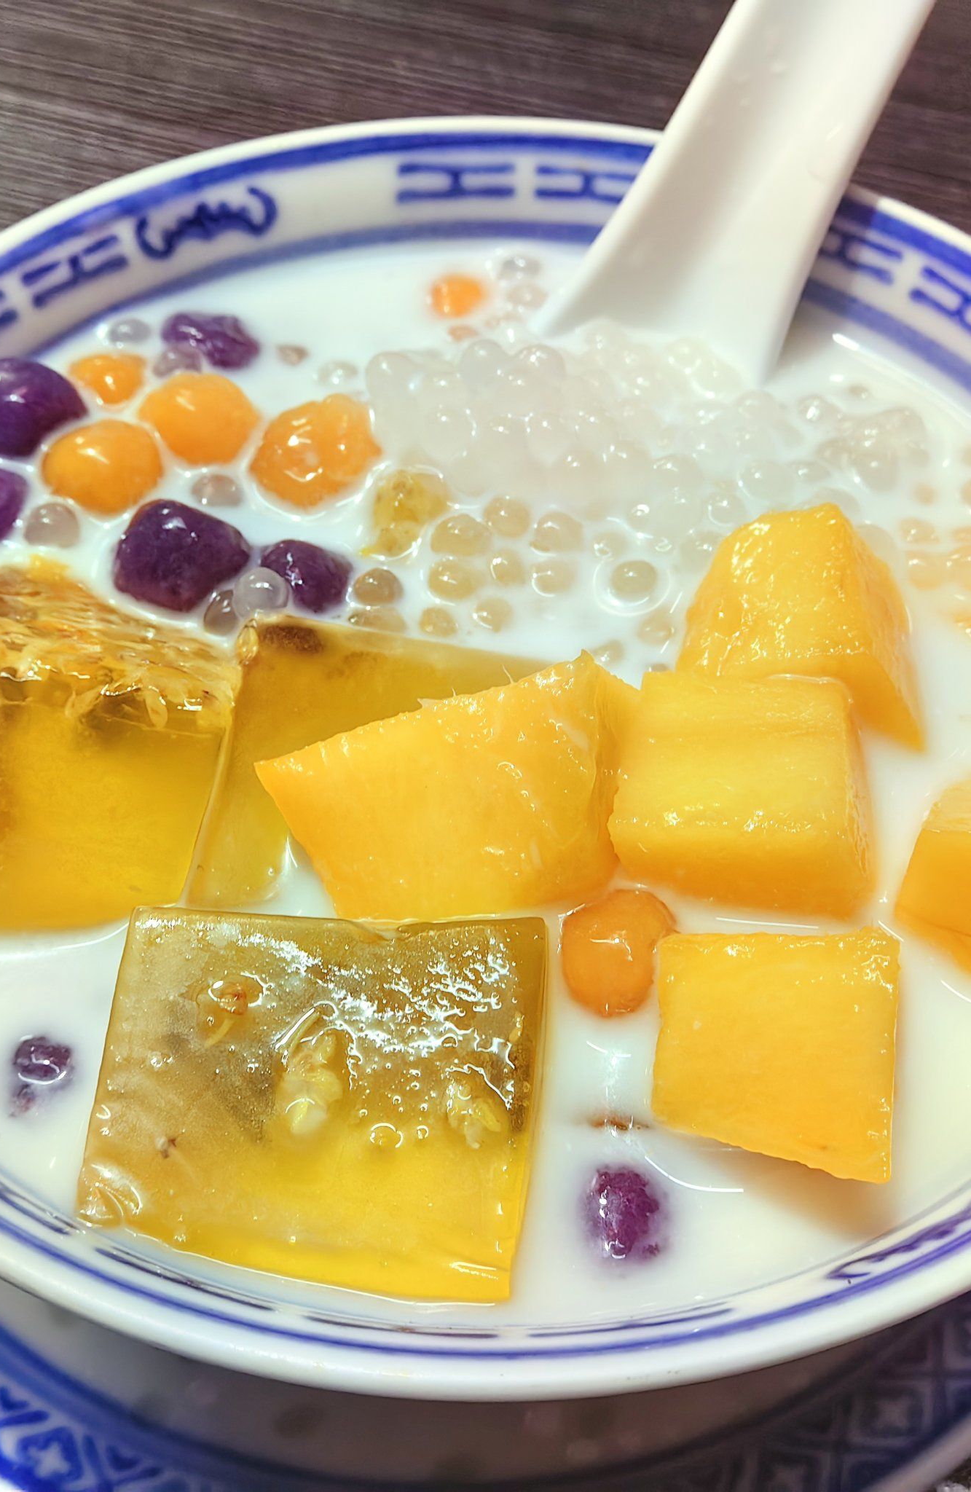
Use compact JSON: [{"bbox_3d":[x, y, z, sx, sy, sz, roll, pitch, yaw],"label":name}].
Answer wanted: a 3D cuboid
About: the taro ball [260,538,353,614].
[{"bbox_3d":[-0.018,-0.016,0.153,0.009,0.008,0.008,1,53,0],"label":"taro ball"}]

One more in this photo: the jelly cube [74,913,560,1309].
[{"bbox_3d":[-0.012,0.029,0.122,0.031,0.015,0.027,3,53,1],"label":"jelly cube"}]

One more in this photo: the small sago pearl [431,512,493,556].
[{"bbox_3d":[-0.002,-0.021,0.154,0.006,0.005,0.005,0,53,0],"label":"small sago pearl"}]

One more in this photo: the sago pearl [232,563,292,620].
[{"bbox_3d":[-0.022,-0.015,0.152,0.006,0.005,0.006,0,53,0],"label":"sago pearl"}]

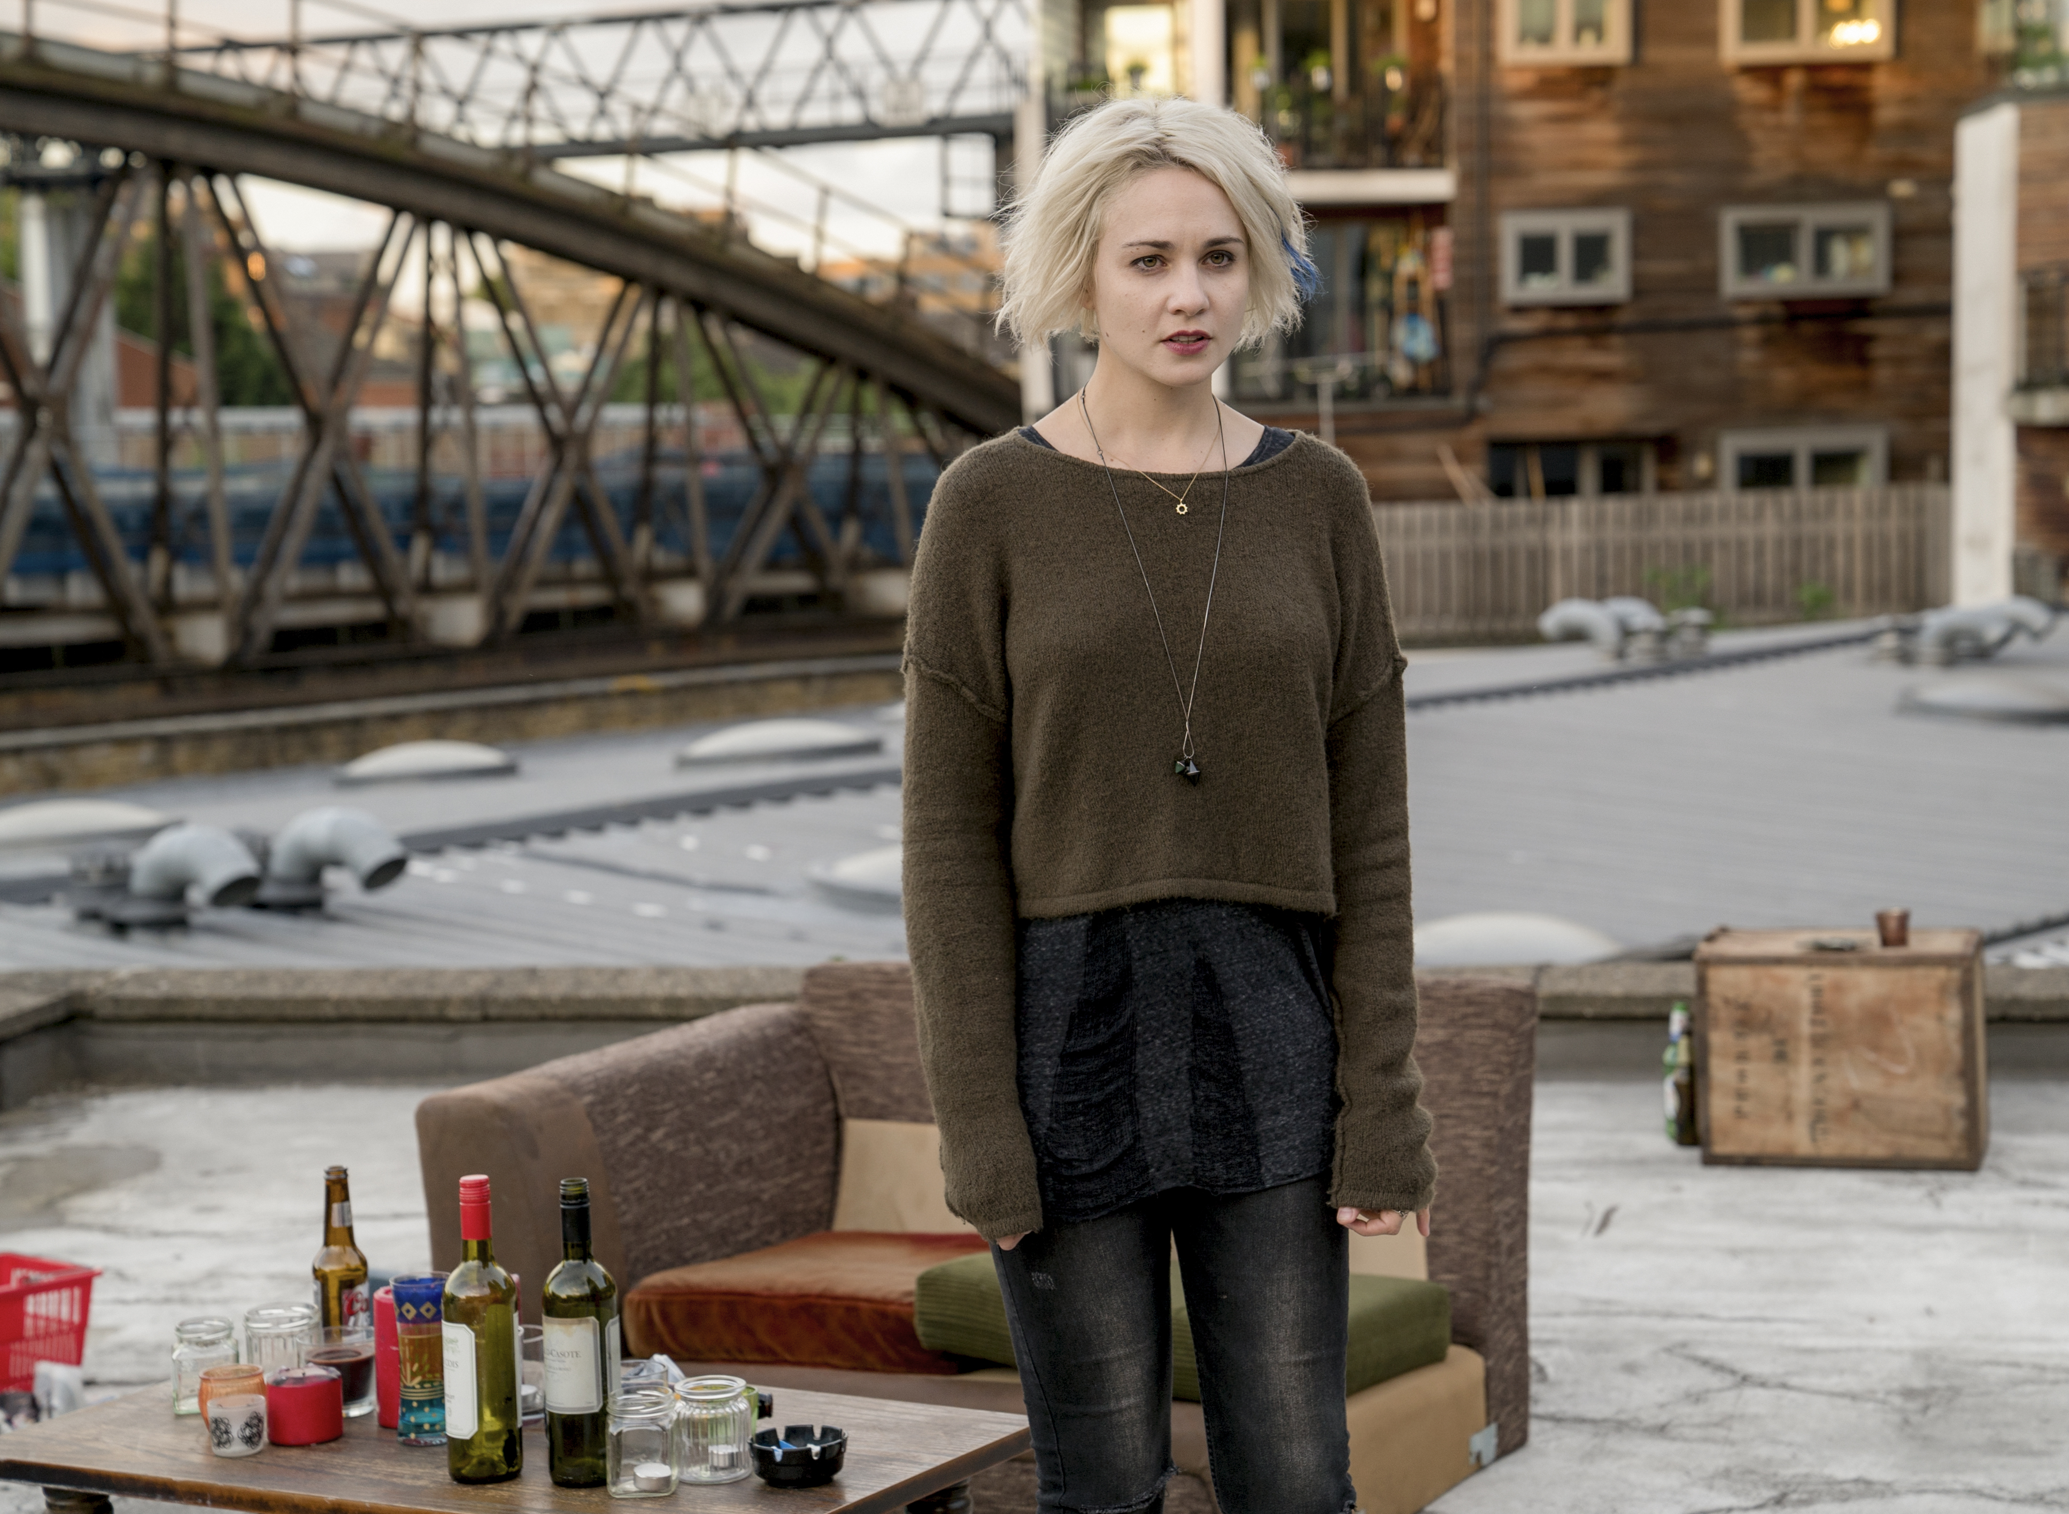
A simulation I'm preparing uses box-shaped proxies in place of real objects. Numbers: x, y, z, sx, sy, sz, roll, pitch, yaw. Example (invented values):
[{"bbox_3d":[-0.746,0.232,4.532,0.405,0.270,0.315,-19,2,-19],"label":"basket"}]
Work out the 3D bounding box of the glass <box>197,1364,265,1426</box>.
[{"bbox_3d":[-0.822,0.663,4.527,0.070,0.064,0.070,-2,9,-9],"label":"glass"}]

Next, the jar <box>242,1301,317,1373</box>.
[{"bbox_3d":[-0.807,0.639,4.732,0.079,0.088,0.079,-1,6,0],"label":"jar"}]

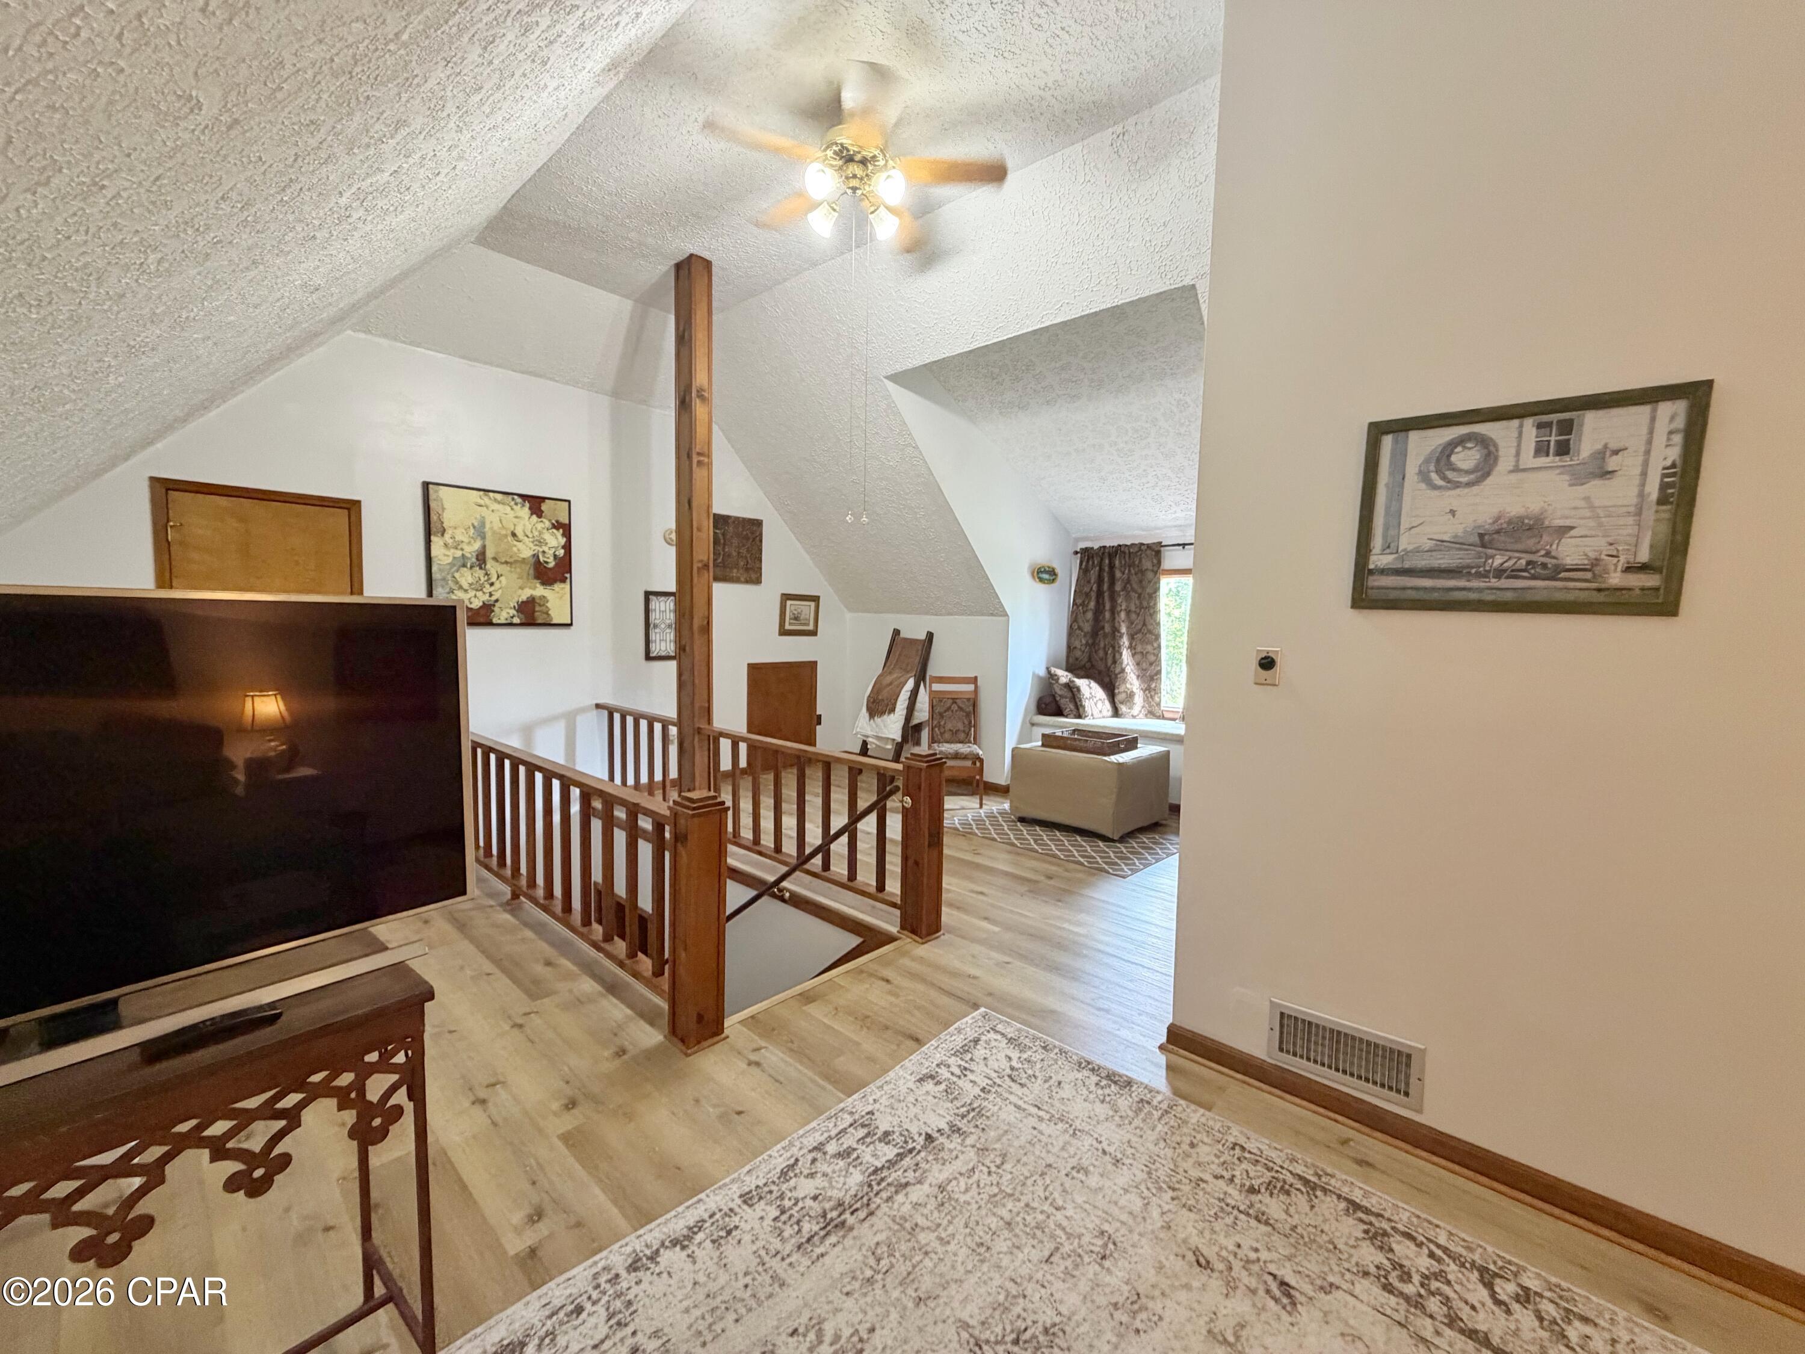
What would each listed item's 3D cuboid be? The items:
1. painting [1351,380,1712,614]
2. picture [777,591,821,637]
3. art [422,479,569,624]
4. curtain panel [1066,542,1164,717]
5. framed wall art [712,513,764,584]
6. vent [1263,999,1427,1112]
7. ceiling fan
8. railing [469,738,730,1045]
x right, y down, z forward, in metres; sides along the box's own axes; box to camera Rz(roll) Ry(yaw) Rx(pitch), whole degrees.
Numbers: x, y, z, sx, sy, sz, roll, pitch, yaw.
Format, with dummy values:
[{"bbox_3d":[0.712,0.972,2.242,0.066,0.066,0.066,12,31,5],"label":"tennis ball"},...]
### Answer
[{"bbox_3d":[1.528,-0.423,1.842,0.648,0.519,0.028,6,7,42],"label":"painting"},{"bbox_3d":[-0.966,-0.576,6.918,0.030,0.396,0.465,6,7,42],"label":"picture"},{"bbox_3d":[-2.701,-0.794,4.958,0.045,0.898,0.910,6,7,42],"label":"art"},{"bbox_3d":[1.869,-0.427,6.498,0.909,1.505,0.120,6,7,42],"label":"curtain panel"},{"bbox_3d":[-1.451,-1.098,6.323,0.030,0.571,0.600,6,7,42],"label":"framed wall art"},{"bbox_3d":[1.304,1.119,2.163,0.396,0.200,0.018,6,7,42],"label":"vent"},{"bbox_3d":[-0.178,-2.057,2.828,1.175,0.545,1.175,6,7,42],"label":"ceiling fan"},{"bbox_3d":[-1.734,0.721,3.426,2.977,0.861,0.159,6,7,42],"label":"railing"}]

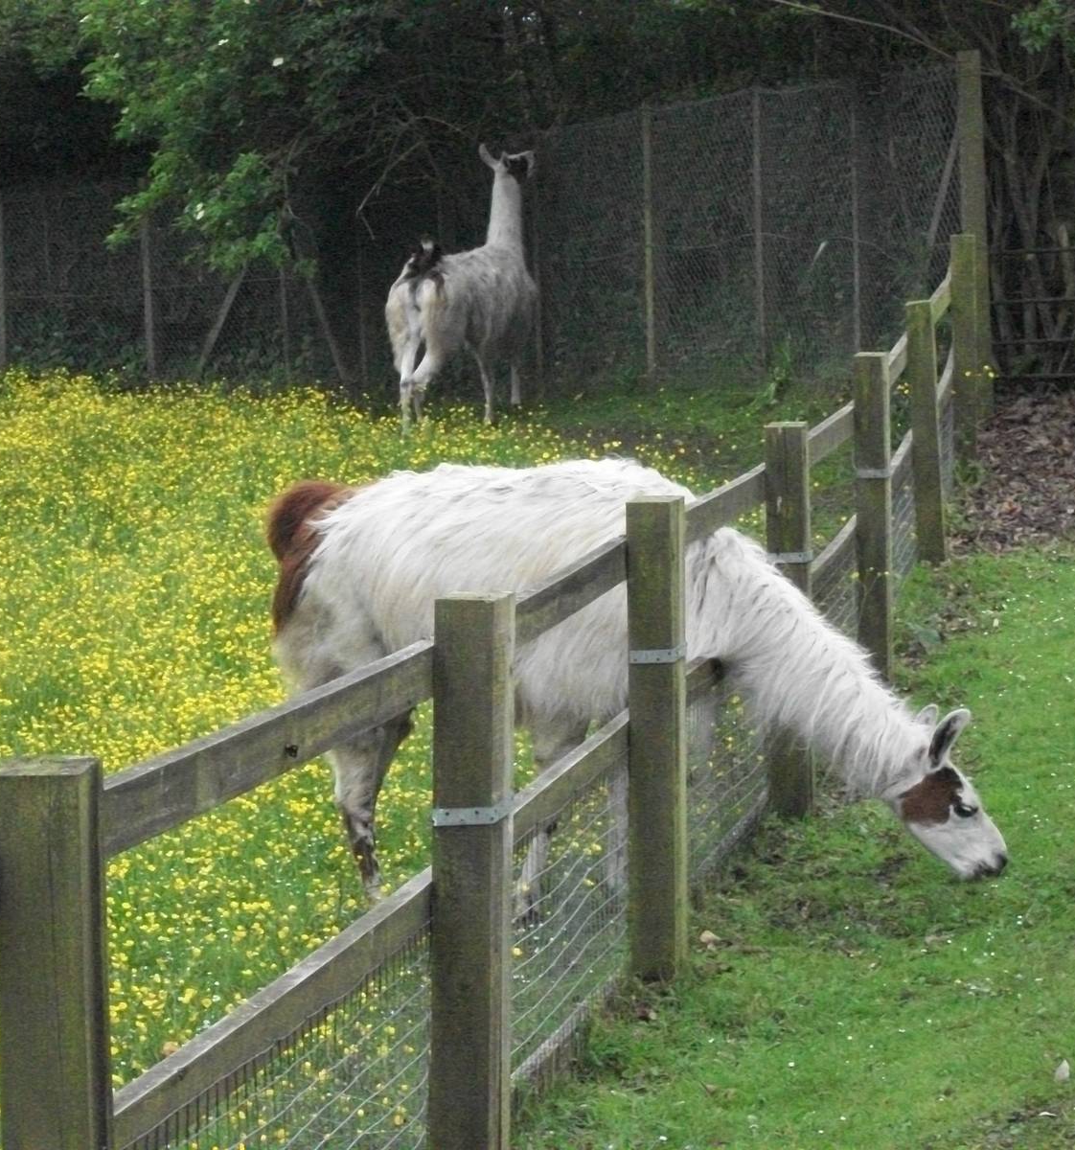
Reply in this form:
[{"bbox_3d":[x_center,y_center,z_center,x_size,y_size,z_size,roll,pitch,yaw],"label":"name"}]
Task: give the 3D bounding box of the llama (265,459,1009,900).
[{"bbox_3d":[0.245,0.287,10.550,1.800,1.140,0.480,0,7,7],"label":"llama"}]

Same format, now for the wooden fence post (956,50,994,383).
[{"bbox_3d":[2.238,-1.766,21.800,0.130,1.850,0.130,0,7,12],"label":"wooden fence post"}]

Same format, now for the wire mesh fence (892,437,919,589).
[{"bbox_3d":[1.383,-0.166,16.000,0.050,0.720,2.550,0,7,9],"label":"wire mesh fence"}]

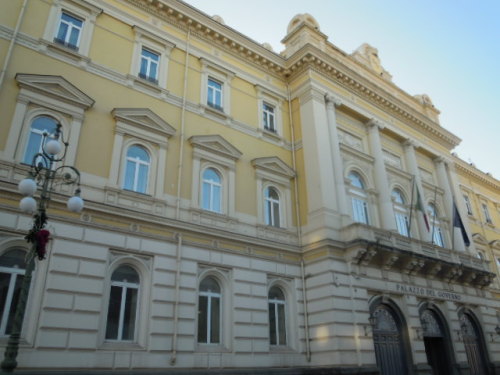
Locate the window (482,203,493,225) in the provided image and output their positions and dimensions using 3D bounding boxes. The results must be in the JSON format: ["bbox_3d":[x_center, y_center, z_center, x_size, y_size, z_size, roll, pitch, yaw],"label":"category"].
[{"bbox_3d":[25.537,2.916,43.538,1.040,1.947,0.281,17,-30,-34],"label":"window"}]

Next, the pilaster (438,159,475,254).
[{"bbox_3d":[17.815,2.316,34.761,1.188,9.900,1.122,17,-30,-34],"label":"pilaster"}]

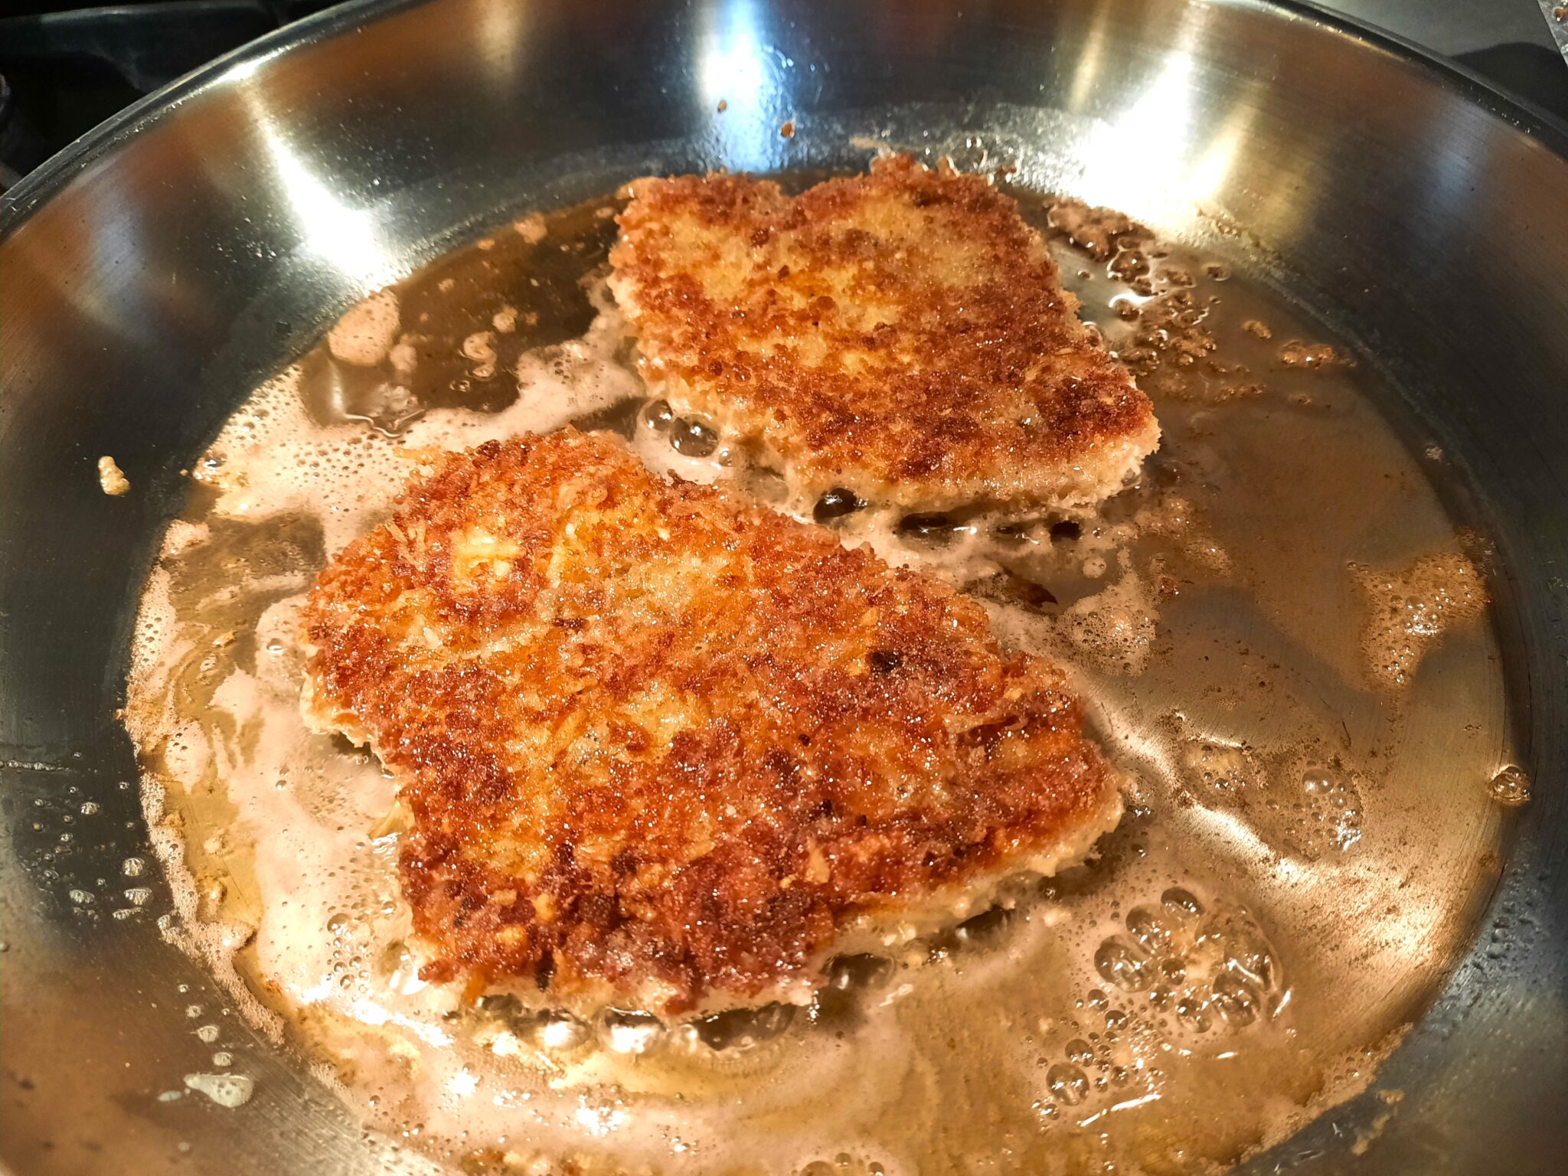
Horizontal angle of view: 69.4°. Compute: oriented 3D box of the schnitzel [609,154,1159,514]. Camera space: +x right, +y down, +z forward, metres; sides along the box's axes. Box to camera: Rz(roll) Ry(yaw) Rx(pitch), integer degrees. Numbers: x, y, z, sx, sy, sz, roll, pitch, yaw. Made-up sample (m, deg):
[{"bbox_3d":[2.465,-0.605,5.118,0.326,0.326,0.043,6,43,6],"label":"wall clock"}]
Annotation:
[{"bbox_3d":[0.016,-0.058,0.253,0.096,0.014,0.125,-13,52,-9],"label":"schnitzel"}]

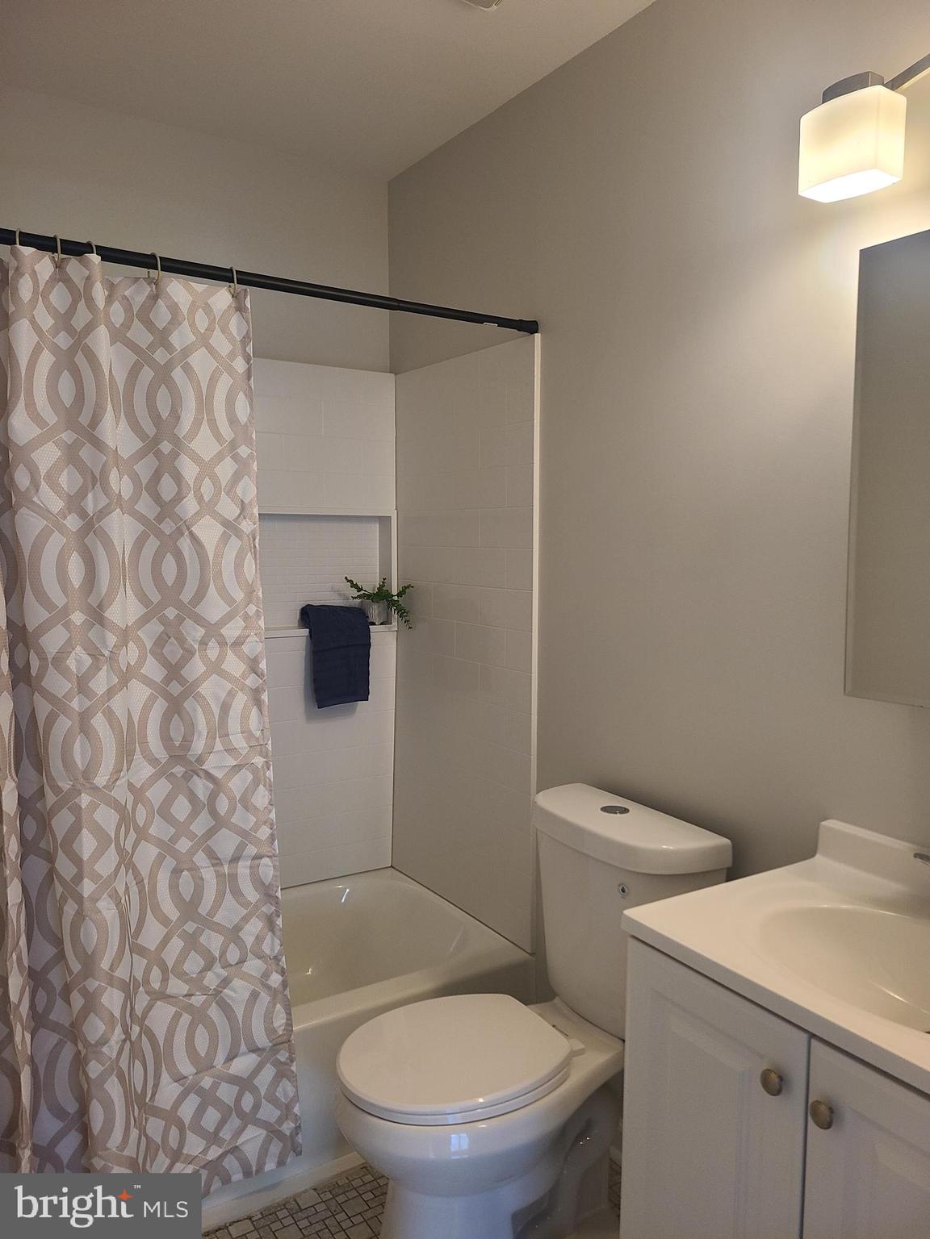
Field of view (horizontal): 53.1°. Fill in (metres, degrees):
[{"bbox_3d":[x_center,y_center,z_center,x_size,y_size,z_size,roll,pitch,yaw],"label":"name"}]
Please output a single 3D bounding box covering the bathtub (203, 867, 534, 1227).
[{"bbox_3d":[-0.660,1.025,2.250,1.524,0.368,0.760,-3,6,-33],"label":"bathtub"}]

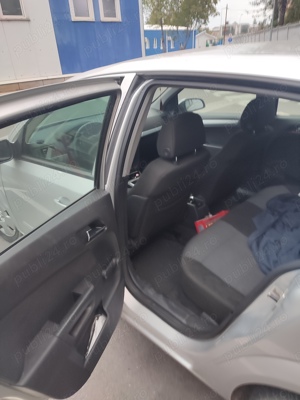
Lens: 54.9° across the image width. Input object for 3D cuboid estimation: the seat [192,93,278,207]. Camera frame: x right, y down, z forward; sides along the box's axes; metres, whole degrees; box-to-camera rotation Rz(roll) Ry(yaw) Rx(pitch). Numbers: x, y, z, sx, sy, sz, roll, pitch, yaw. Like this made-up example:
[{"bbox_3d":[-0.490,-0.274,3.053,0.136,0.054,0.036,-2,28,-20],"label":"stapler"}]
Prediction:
[{"bbox_3d":[0.547,-0.375,2.220,0.510,0.890,0.730,-24,35,-33],"label":"seat"}]

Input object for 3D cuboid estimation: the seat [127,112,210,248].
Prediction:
[{"bbox_3d":[0.012,-0.137,1.837,0.510,0.890,0.730,-24,35,-33],"label":"seat"}]

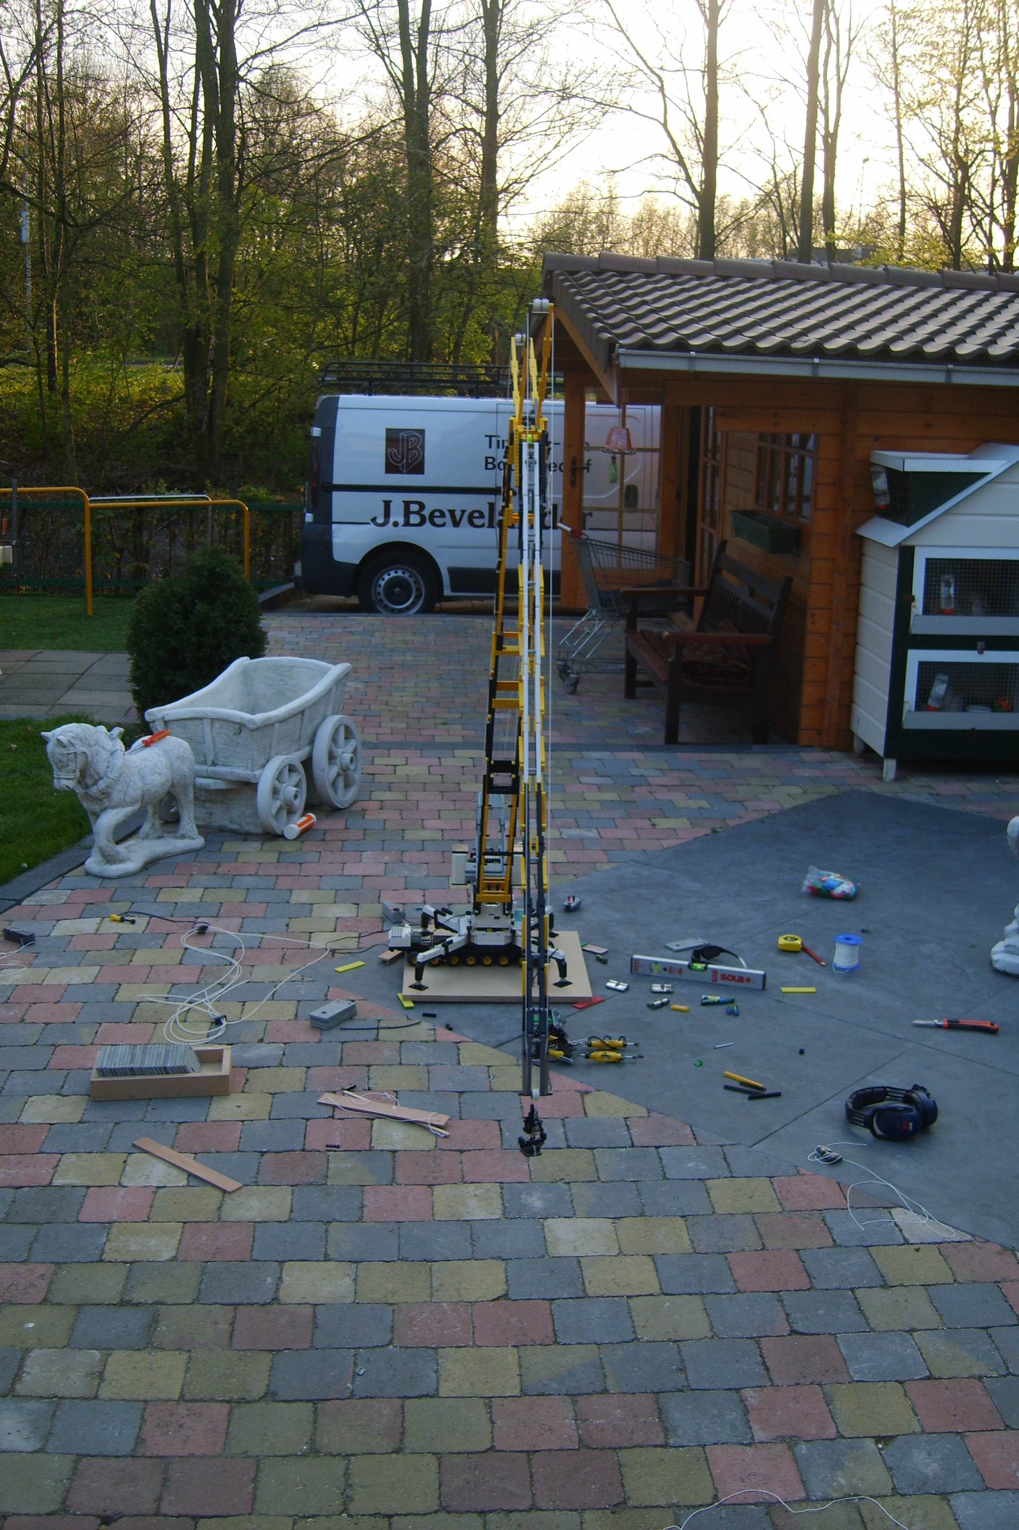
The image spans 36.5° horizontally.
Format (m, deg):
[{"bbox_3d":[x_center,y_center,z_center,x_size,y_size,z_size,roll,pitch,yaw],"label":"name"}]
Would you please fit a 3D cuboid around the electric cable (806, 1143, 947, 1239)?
[{"bbox_3d":[0.794,0.926,3.401,0.178,0.022,0.422,-3,15,-14],"label":"electric cable"}]

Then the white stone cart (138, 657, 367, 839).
[{"bbox_3d":[-0.974,-0.071,6.026,0.490,0.565,0.889,6,16,19],"label":"white stone cart"}]

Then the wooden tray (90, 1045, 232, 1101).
[{"bbox_3d":[-0.858,0.764,3.844,0.328,0.060,0.165,-1,15,-7],"label":"wooden tray"}]

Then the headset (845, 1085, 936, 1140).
[{"bbox_3d":[0.905,0.823,3.652,0.200,0.096,0.148,7,16,21],"label":"headset"}]

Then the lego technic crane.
[{"bbox_3d":[-0.081,-0.222,3.976,0.550,1.900,1.680,1,13,0],"label":"lego technic crane"}]

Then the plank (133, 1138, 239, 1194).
[{"bbox_3d":[-0.714,0.885,3.424,0.333,0.010,0.039,12,17,37],"label":"plank"}]

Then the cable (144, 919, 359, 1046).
[{"bbox_3d":[-0.747,0.613,4.562,0.600,0.030,0.980,1,13,0],"label":"cable"}]

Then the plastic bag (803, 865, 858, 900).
[{"bbox_3d":[1.127,0.414,5.426,0.190,0.080,0.130,5,14,15],"label":"plastic bag"}]

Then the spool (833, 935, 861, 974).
[{"bbox_3d":[1.025,0.573,4.722,0.084,0.090,0.084,1,13,0],"label":"spool"}]

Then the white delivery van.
[{"bbox_3d":[0.751,-2.312,13.828,5.100,1.970,1.930,0,13,-4],"label":"white delivery van"}]

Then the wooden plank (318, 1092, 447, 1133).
[{"bbox_3d":[-0.298,0.830,3.705,0.335,0.020,0.048,6,16,19],"label":"wooden plank"}]

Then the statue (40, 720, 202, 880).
[{"bbox_3d":[-1.387,0.066,5.673,0.240,0.560,0.620,9,15,29],"label":"statue"}]

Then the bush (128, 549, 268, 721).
[{"bbox_3d":[-1.612,-0.684,8.087,0.740,0.930,0.740,1,13,0],"label":"bush"}]

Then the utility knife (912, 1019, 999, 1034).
[{"bbox_3d":[1.220,0.715,4.229,0.229,0.021,0.034,3,15,8],"label":"utility knife"}]

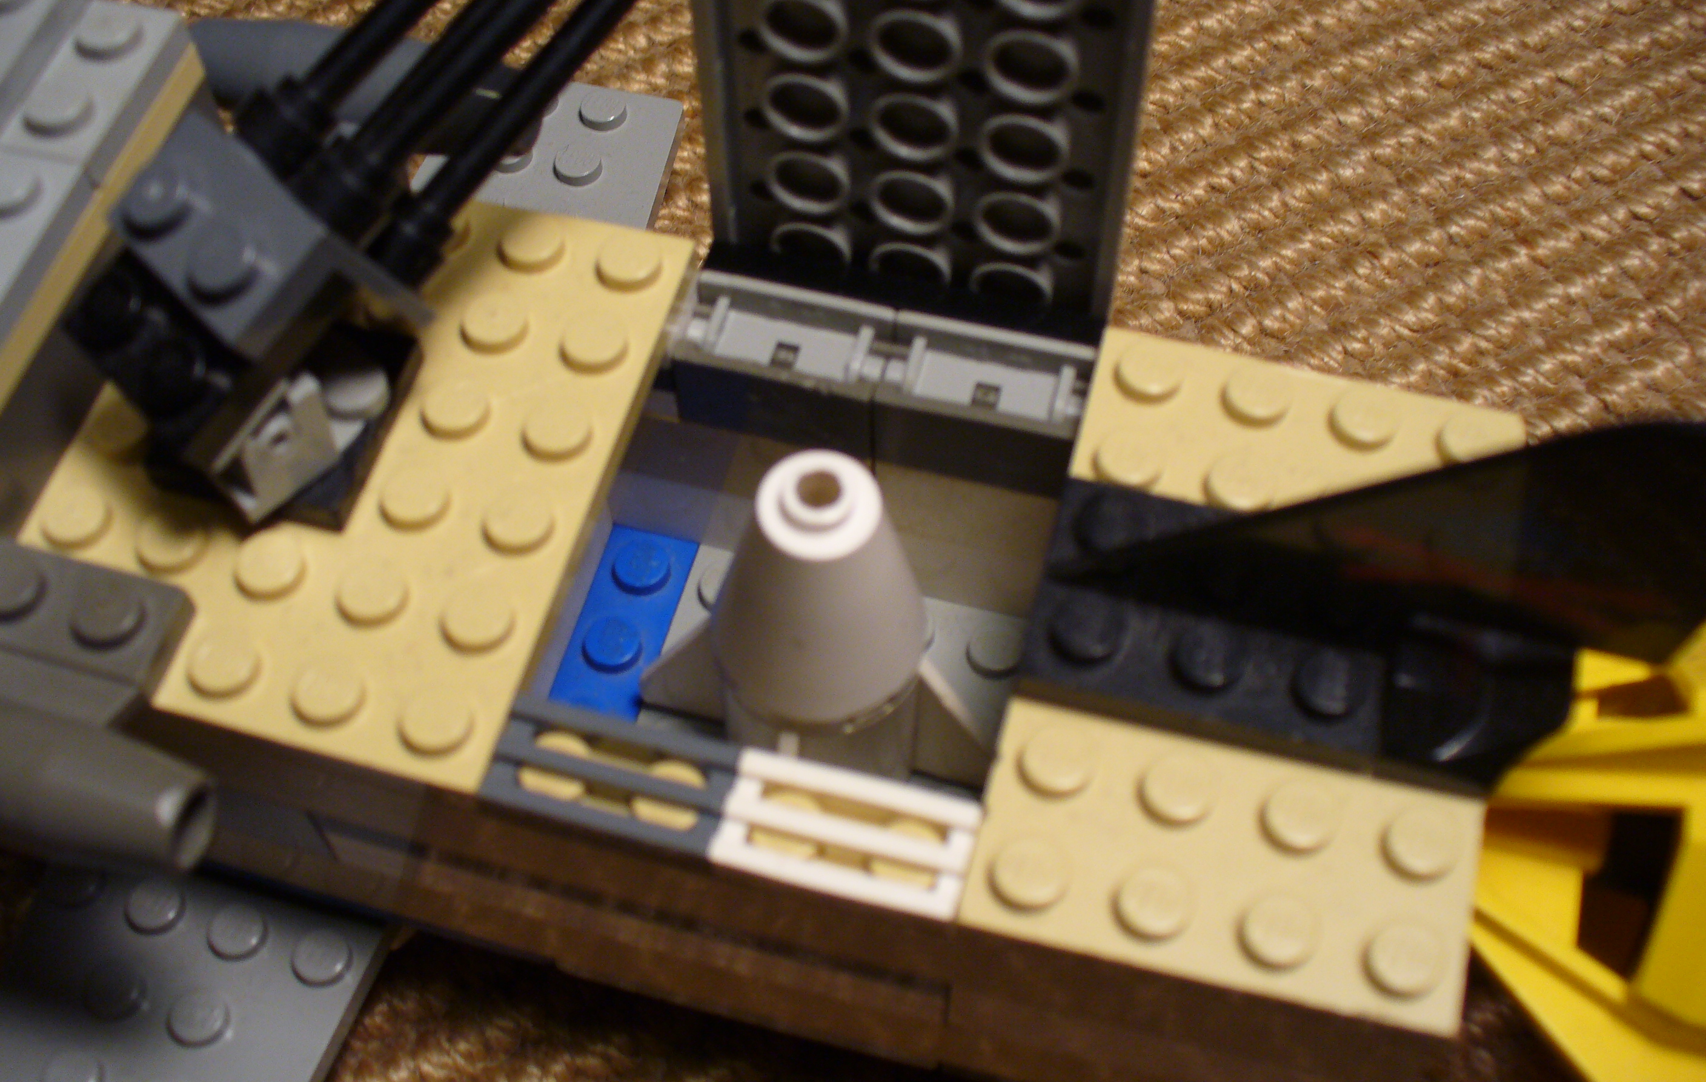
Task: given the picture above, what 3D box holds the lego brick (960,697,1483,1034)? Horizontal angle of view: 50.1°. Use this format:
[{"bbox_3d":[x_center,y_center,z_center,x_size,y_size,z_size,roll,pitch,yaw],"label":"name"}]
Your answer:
[{"bbox_3d":[0.024,0.021,0.116,0.032,0.005,0.016,13,60,8],"label":"lego brick"}]

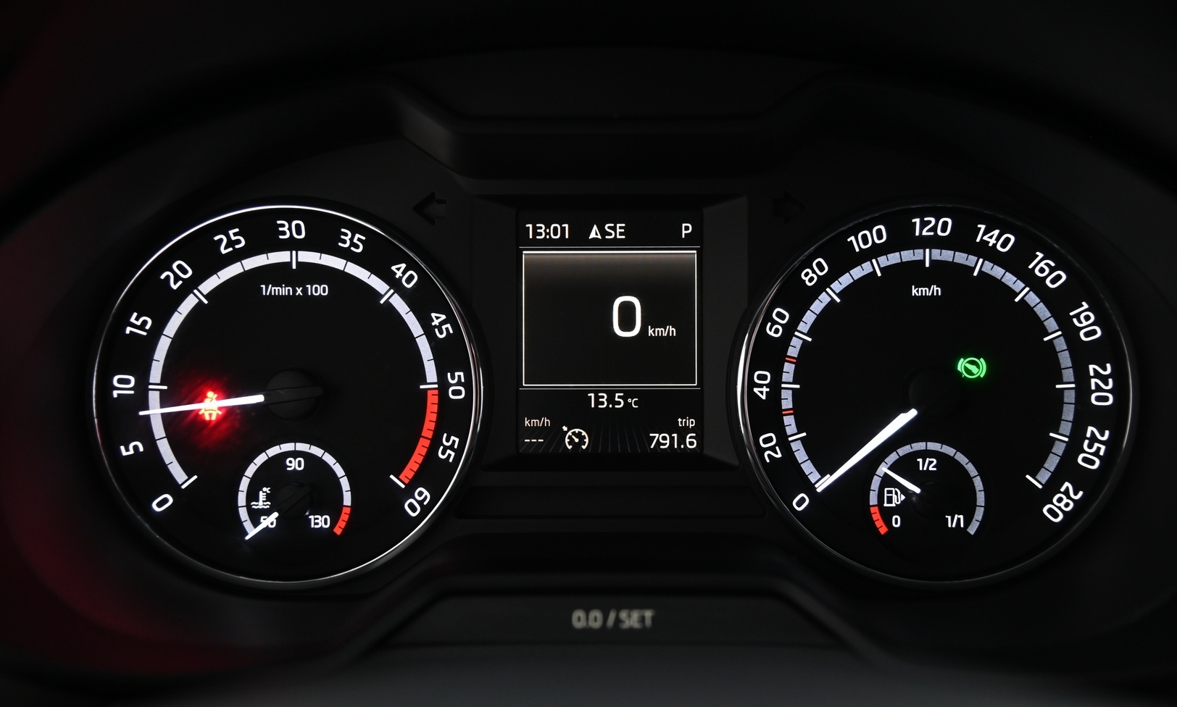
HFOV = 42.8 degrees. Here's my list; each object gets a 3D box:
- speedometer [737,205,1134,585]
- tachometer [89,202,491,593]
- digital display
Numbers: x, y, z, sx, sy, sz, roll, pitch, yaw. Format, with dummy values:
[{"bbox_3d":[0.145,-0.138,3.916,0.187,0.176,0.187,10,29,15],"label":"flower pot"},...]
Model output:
[{"bbox_3d":[0.100,0.012,0.435,0.113,0.110,0.022,0,0,0],"label":"speedometer"},{"bbox_3d":[-0.087,0.012,0.435,0.112,0.110,0.022,0,0,0],"label":"tachometer"},{"bbox_3d":[0.006,-0.006,0.442,0.054,0.071,0.009,0,0,0],"label":"digital display"}]

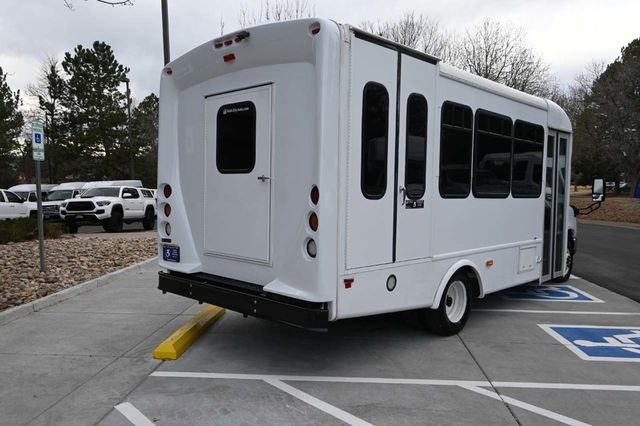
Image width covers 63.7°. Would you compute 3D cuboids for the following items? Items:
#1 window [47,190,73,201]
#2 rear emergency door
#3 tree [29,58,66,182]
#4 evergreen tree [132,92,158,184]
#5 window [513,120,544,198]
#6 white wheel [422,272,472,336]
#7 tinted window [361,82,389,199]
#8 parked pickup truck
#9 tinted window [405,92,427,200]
[{"bbox_3d":[-14.700,-0.990,29.200,1.550,0.620,0.400,1,3,1],"label":"window"},{"bbox_3d":[-0.735,-0.324,4.518,0.930,1.470,0.070,4,4,43],"label":"rear emergency door"},{"bbox_3d":[-22.400,-6.300,42.500,3.800,12.600,3.800,0,3,0],"label":"tree"},{"bbox_3d":[-15.000,-5.400,46.000,4.000,10.600,4.000,0,3,0],"label":"evergreen tree"},{"bbox_3d":[2.587,-0.647,6.406,0.060,0.920,0.940,4,4,43],"label":"window"},{"bbox_3d":[1.316,0.912,5.361,0.240,0.740,0.740,4,4,43],"label":"white wheel"},{"bbox_3d":[0.436,-0.565,4.112,0.060,0.920,0.330,4,4,43],"label":"tinted window"},{"bbox_3d":[-8.350,-0.200,20.800,1.950,1.830,5.450,-1,2,1],"label":"parked pickup truck"},{"bbox_3d":[0.847,-0.574,4.551,0.060,0.920,0.330,4,4,43],"label":"tinted window"}]

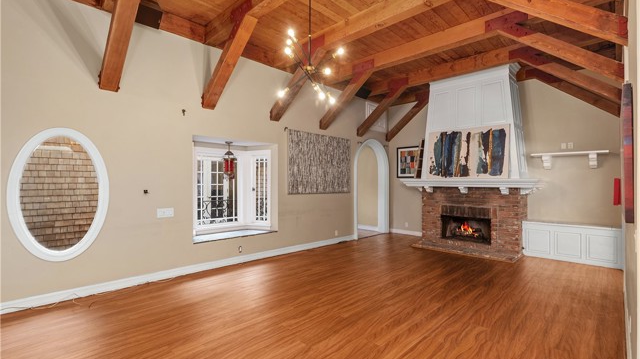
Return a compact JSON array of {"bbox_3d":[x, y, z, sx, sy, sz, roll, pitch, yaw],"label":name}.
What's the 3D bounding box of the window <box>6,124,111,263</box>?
[{"bbox_3d":[-2.769,0.164,3.260,0.080,1.426,0.839,0,-1,45],"label":"window"}]

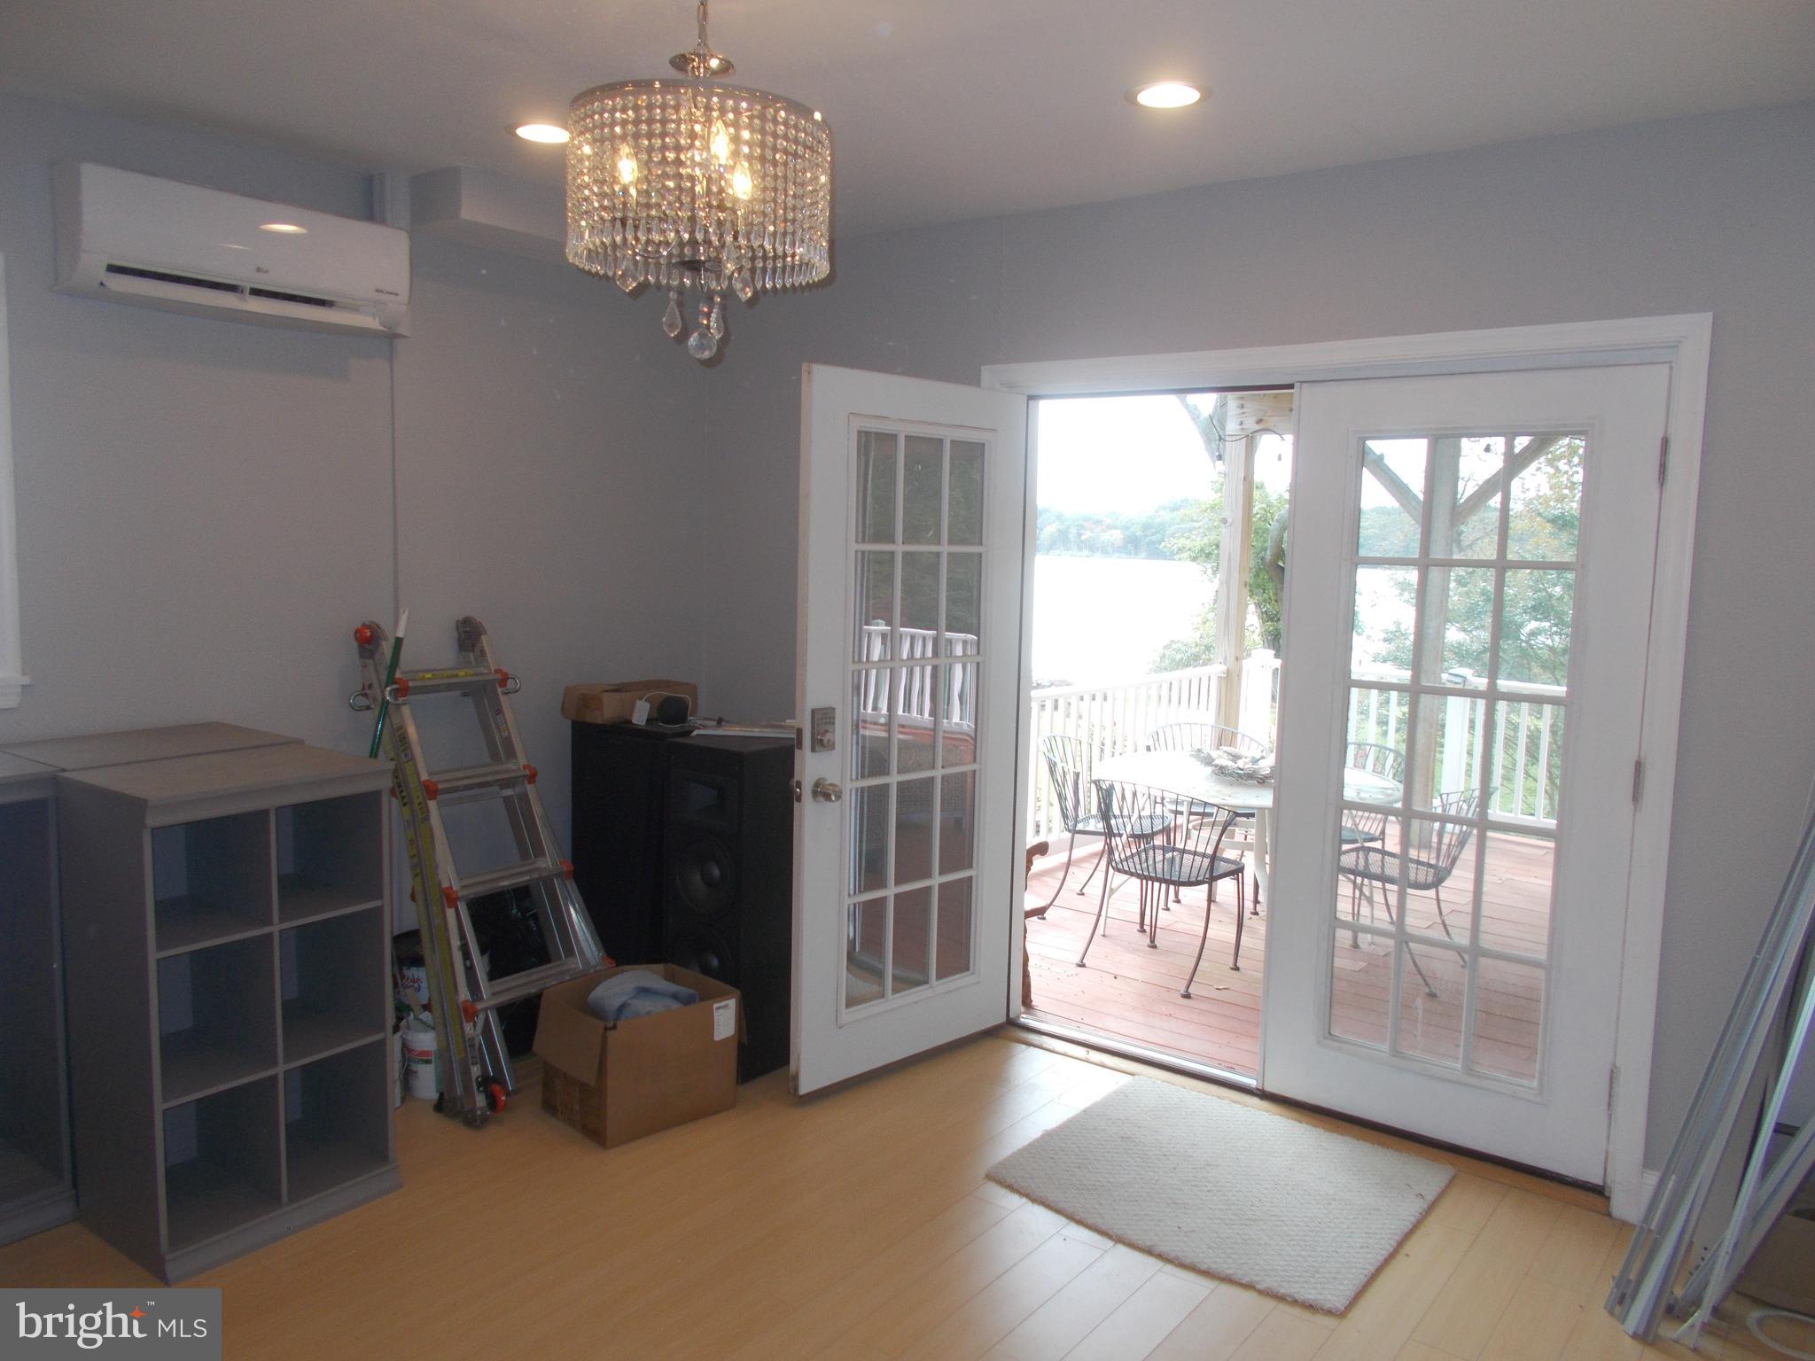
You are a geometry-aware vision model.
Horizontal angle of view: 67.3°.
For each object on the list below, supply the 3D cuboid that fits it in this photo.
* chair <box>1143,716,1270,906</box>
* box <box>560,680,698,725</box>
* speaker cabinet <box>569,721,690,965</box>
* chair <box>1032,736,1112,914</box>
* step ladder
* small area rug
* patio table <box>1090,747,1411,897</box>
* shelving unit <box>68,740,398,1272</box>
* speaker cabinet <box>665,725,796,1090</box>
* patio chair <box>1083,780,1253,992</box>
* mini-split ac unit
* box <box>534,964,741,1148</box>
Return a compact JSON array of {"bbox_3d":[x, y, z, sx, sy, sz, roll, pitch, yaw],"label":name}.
[{"bbox_3d":[1.524,0.642,6.758,0.577,0.796,0.567,2,6,6],"label":"chair"},{"bbox_3d":[-0.906,0.066,4.496,0.368,0.107,0.184,-5,9,-44],"label":"box"},{"bbox_3d":[-0.808,0.619,4.443,0.408,0.985,0.388,6,8,36],"label":"speaker cabinet"},{"bbox_3d":[0.911,0.679,6.293,0.567,0.796,0.577,4,7,26],"label":"chair"},{"bbox_3d":[-1.210,0.490,3.940,0.229,1.393,0.567,-17,-7,35],"label":"step ladder"},{"bbox_3d":[0.794,1.245,3.450,0.924,0.015,0.829,6,8,36],"label":"small area rug"},{"bbox_3d":[1.429,0.777,5.856,1.323,0.716,1.323,6,8,36],"label":"patio table"},{"bbox_3d":[-1.566,0.717,3.176,0.450,1.031,0.557,6,8,36],"label":"shelving unit"},{"bbox_3d":[-0.498,0.657,4.196,0.368,0.975,0.398,6,8,36],"label":"speaker cabinet"},{"bbox_3d":[1.019,0.773,5.452,0.577,0.796,0.567,7,9,44],"label":"patio chair"},{"bbox_3d":[-1.729,-1.111,3.557,0.199,0.303,0.841,6,8,36],"label":"mini-split ac unit"},{"bbox_3d":[-0.750,1.021,3.763,0.438,0.338,0.343,-4,8,-42],"label":"box"}]

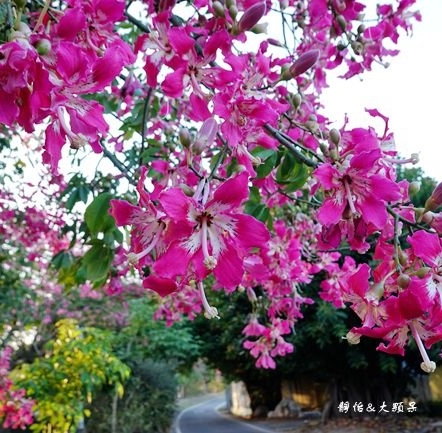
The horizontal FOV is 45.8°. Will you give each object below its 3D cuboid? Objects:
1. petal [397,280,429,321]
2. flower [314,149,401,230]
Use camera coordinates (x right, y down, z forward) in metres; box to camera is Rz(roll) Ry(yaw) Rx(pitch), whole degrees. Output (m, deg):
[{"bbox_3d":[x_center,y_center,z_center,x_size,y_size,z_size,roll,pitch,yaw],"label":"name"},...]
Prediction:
[{"bbox_3d":[0.244,0.105,0.660,0.034,0.055,0.023,25,-12,-17],"label":"petal"},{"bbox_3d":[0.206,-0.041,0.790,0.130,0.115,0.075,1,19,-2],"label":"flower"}]

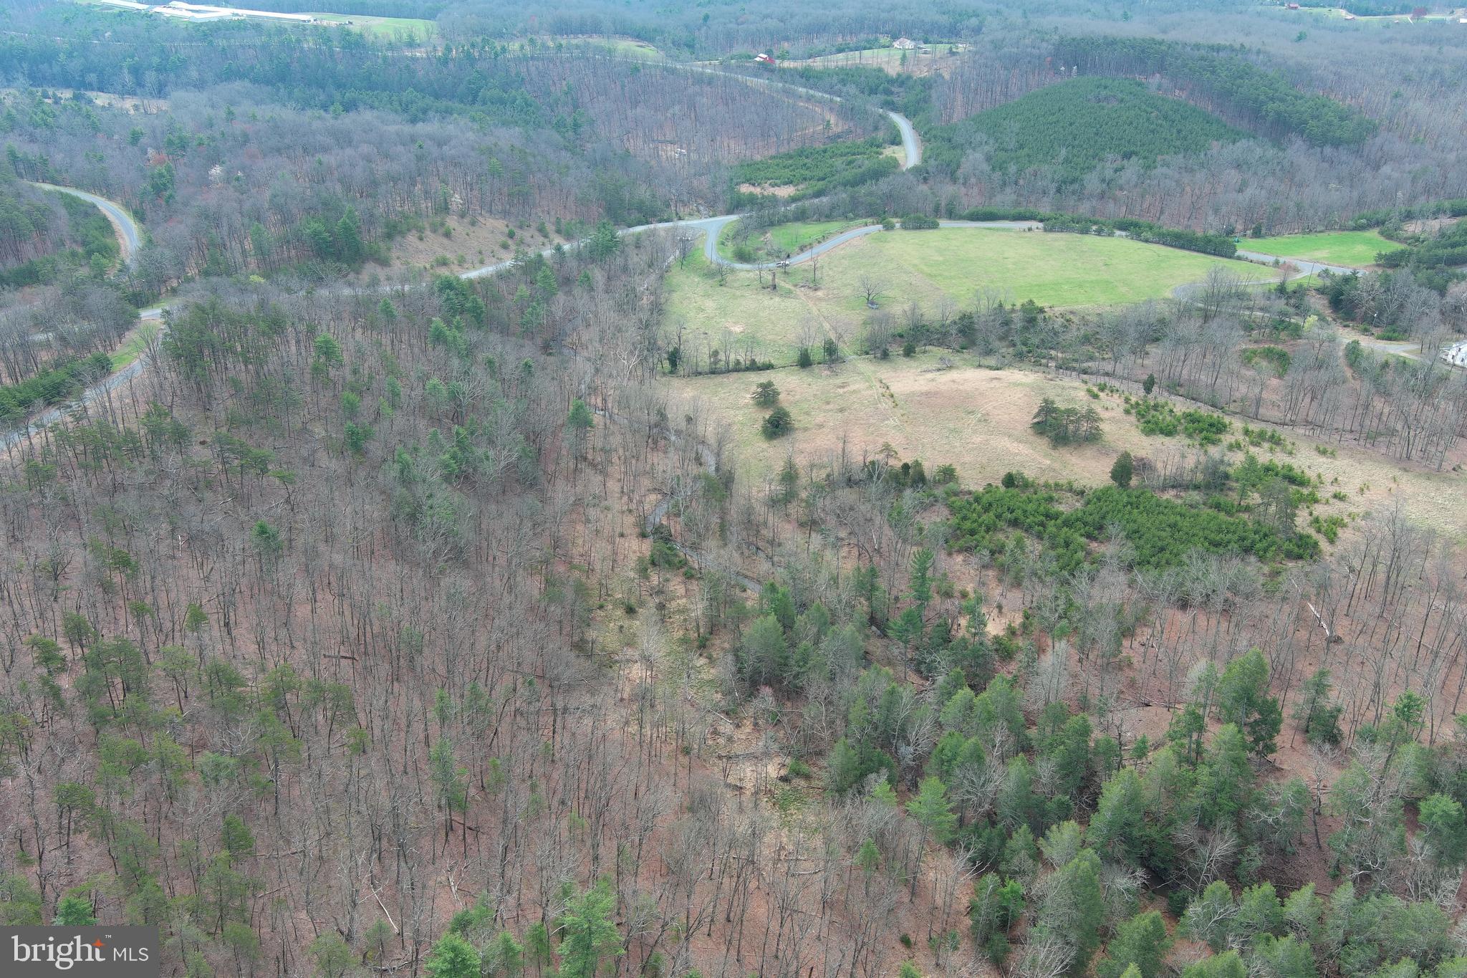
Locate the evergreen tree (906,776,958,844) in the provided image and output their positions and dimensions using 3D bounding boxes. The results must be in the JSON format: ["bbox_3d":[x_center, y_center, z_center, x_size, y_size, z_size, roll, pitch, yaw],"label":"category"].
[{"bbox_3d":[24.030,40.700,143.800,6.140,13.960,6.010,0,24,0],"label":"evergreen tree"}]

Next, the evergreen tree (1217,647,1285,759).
[{"bbox_3d":[75.680,31.490,170.310,9.580,19.100,9.390,0,24,0],"label":"evergreen tree"}]

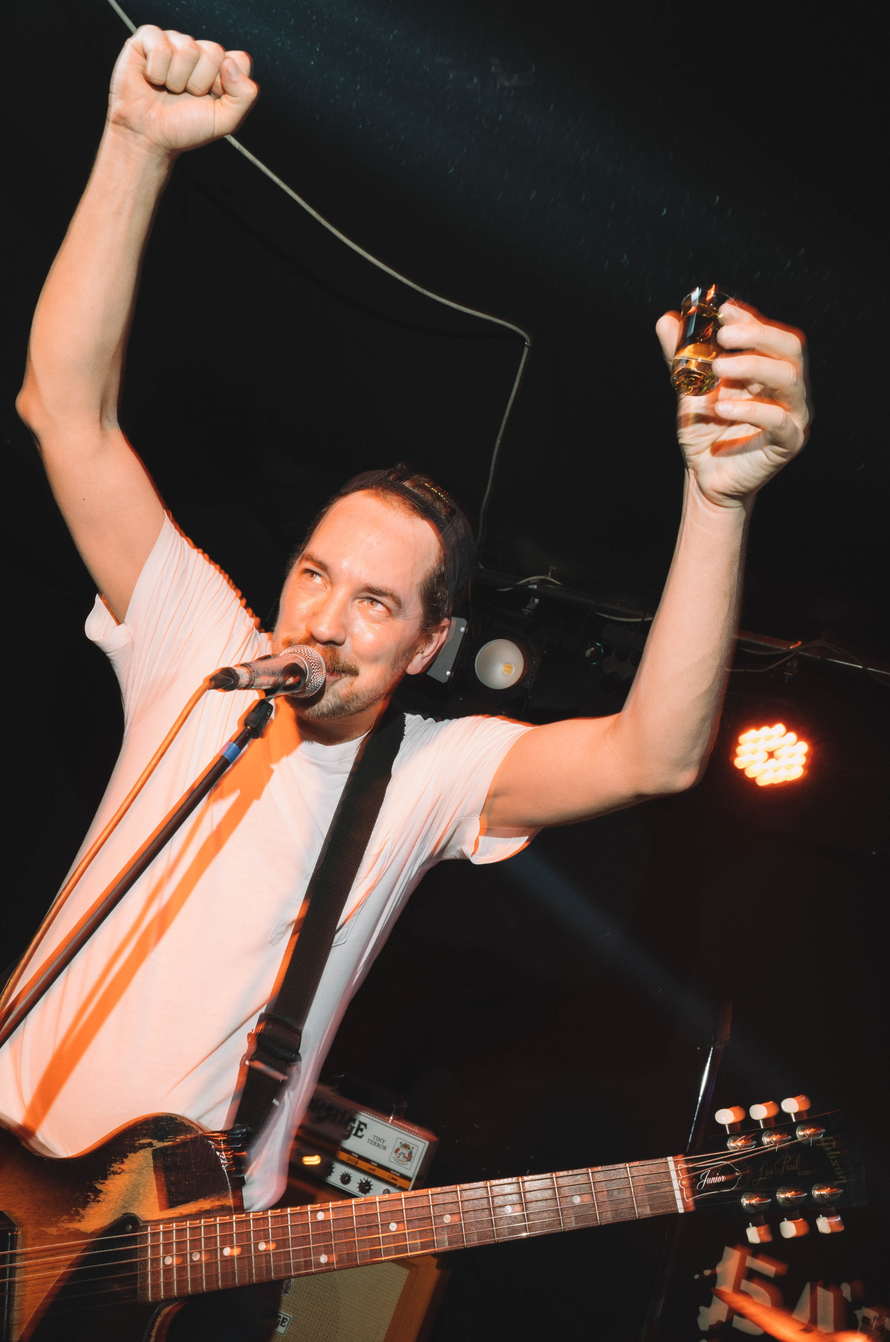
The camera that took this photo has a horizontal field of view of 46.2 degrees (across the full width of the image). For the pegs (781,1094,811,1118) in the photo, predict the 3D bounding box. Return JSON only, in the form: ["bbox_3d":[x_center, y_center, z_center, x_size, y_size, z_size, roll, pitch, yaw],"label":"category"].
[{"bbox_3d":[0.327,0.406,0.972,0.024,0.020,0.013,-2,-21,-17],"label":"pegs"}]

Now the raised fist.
[{"bbox_3d":[-0.208,-0.462,0.830,0.112,0.094,0.082,17,18,-22],"label":"raised fist"}]

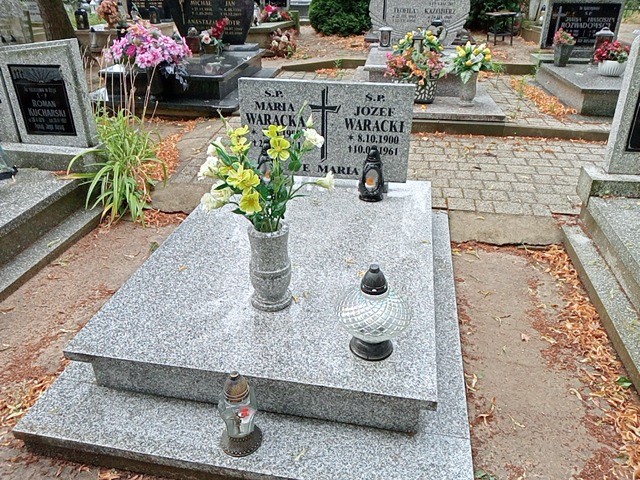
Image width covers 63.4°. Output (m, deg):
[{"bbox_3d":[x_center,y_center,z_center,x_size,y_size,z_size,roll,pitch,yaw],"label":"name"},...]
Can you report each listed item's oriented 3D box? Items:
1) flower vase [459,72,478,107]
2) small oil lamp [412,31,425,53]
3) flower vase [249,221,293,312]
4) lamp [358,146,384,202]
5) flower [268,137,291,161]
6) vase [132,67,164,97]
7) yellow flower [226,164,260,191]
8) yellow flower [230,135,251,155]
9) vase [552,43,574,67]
[{"bbox_3d":[1.232,-1.237,4.249,0.164,0.251,0.164,5,29,9],"label":"flower vase"},{"bbox_3d":[0.991,-1.966,5.155,0.119,0.206,0.119,5,29,9],"label":"small oil lamp"},{"bbox_3d":[-0.167,0.088,1.720,0.141,0.276,0.141,0,28,0],"label":"flower vase"},{"bbox_3d":[0.259,-0.334,2.542,0.120,0.274,0.120,6,29,9],"label":"lamp"},{"bbox_3d":[-0.121,-0.274,1.549,0.062,0.066,0.042,6,29,9],"label":"flower"},{"bbox_3d":[-1.587,-1.449,4.745,0.261,0.264,0.261,5,29,9],"label":"vase"},{"bbox_3d":[-0.232,-0.189,1.567,0.090,0.068,0.062,6,29,9],"label":"yellow flower"},{"bbox_3d":[-0.242,-0.291,1.578,0.055,0.055,0.042,6,29,9],"label":"yellow flower"},{"bbox_3d":[2.413,-1.840,5.137,0.132,0.189,0.132,-2,28,-4],"label":"vase"}]

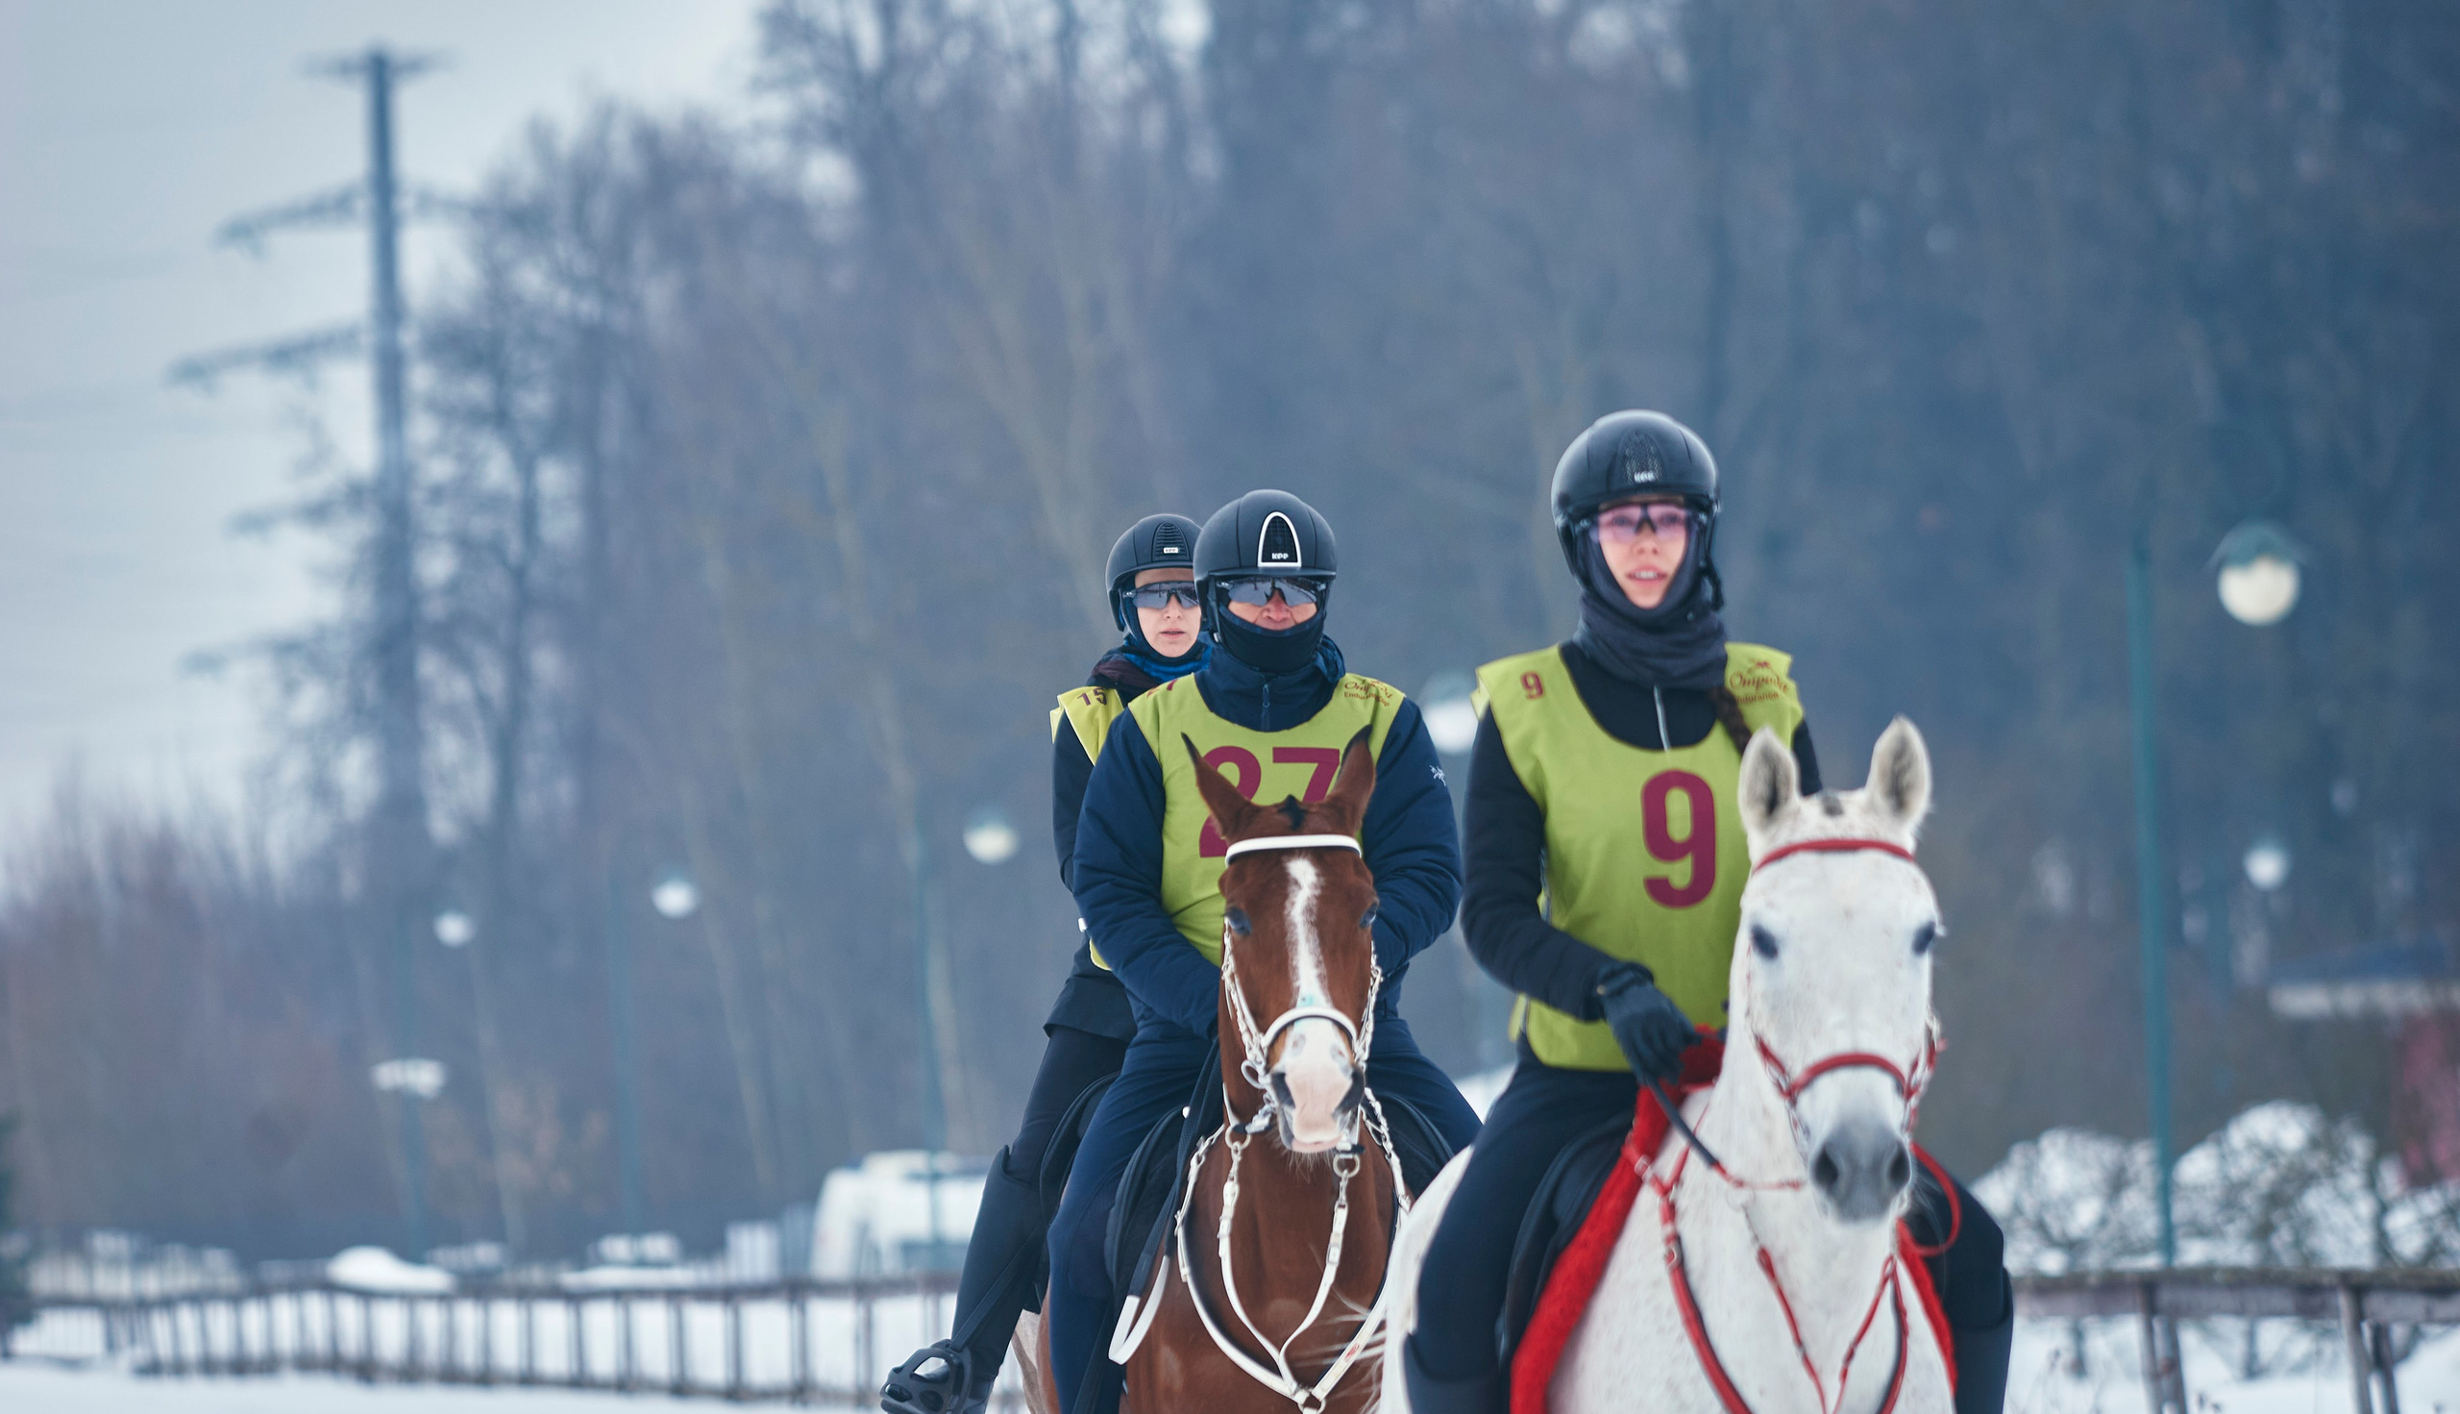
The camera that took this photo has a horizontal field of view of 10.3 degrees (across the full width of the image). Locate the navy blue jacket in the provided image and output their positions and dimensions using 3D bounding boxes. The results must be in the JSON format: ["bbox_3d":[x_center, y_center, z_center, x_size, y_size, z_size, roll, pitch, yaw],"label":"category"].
[{"bbox_3d":[0.057,0.203,20.800,0.590,0.610,0.460,-2,-2,-3],"label":"navy blue jacket"}]

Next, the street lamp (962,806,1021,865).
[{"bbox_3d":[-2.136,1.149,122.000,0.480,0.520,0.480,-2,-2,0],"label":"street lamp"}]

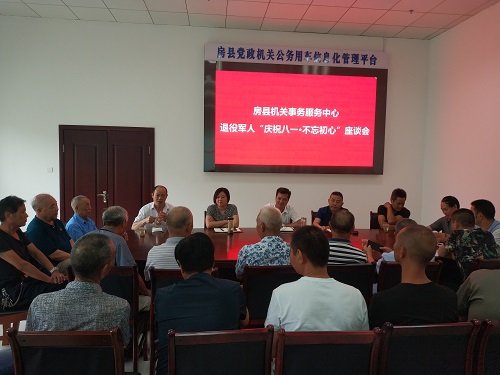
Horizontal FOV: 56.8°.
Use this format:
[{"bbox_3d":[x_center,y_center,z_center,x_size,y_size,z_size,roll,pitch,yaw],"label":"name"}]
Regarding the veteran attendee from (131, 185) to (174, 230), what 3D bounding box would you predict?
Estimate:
[{"bbox_3d":[-1.200,0.651,5.900,0.540,1.300,0.760,1,3,-10],"label":"veteran attendee"}]

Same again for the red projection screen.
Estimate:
[{"bbox_3d":[0.805,-1.178,8.050,3.192,1.861,0.120,1,2,-6],"label":"red projection screen"}]

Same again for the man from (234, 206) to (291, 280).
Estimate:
[{"bbox_3d":[0.069,0.767,3.490,0.520,1.268,0.780,1,2,-10],"label":"man"}]

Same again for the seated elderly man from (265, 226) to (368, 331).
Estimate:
[{"bbox_3d":[0.270,0.856,2.370,0.540,1.310,0.780,1,3,-7],"label":"seated elderly man"}]

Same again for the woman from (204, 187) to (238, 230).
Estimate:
[{"bbox_3d":[-0.370,0.653,5.944,0.460,1.306,0.740,1,2,-8],"label":"woman"}]

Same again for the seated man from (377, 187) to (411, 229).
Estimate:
[{"bbox_3d":[1.920,0.713,6.200,0.530,1.300,0.760,1,3,-8],"label":"seated man"}]

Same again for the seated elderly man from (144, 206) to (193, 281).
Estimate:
[{"bbox_3d":[-0.521,0.760,3.424,0.520,1.262,0.780,1,2,-2],"label":"seated elderly man"}]

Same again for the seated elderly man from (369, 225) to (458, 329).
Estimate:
[{"bbox_3d":[0.735,0.863,2.470,0.500,1.310,0.780,1,3,-8],"label":"seated elderly man"}]

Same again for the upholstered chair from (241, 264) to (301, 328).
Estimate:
[{"bbox_3d":[0.160,0.991,3.430,0.460,0.930,0.560,1,3,-5],"label":"upholstered chair"}]

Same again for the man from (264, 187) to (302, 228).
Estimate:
[{"bbox_3d":[0.440,0.656,6.034,0.520,1.328,0.760,1,2,-6],"label":"man"}]

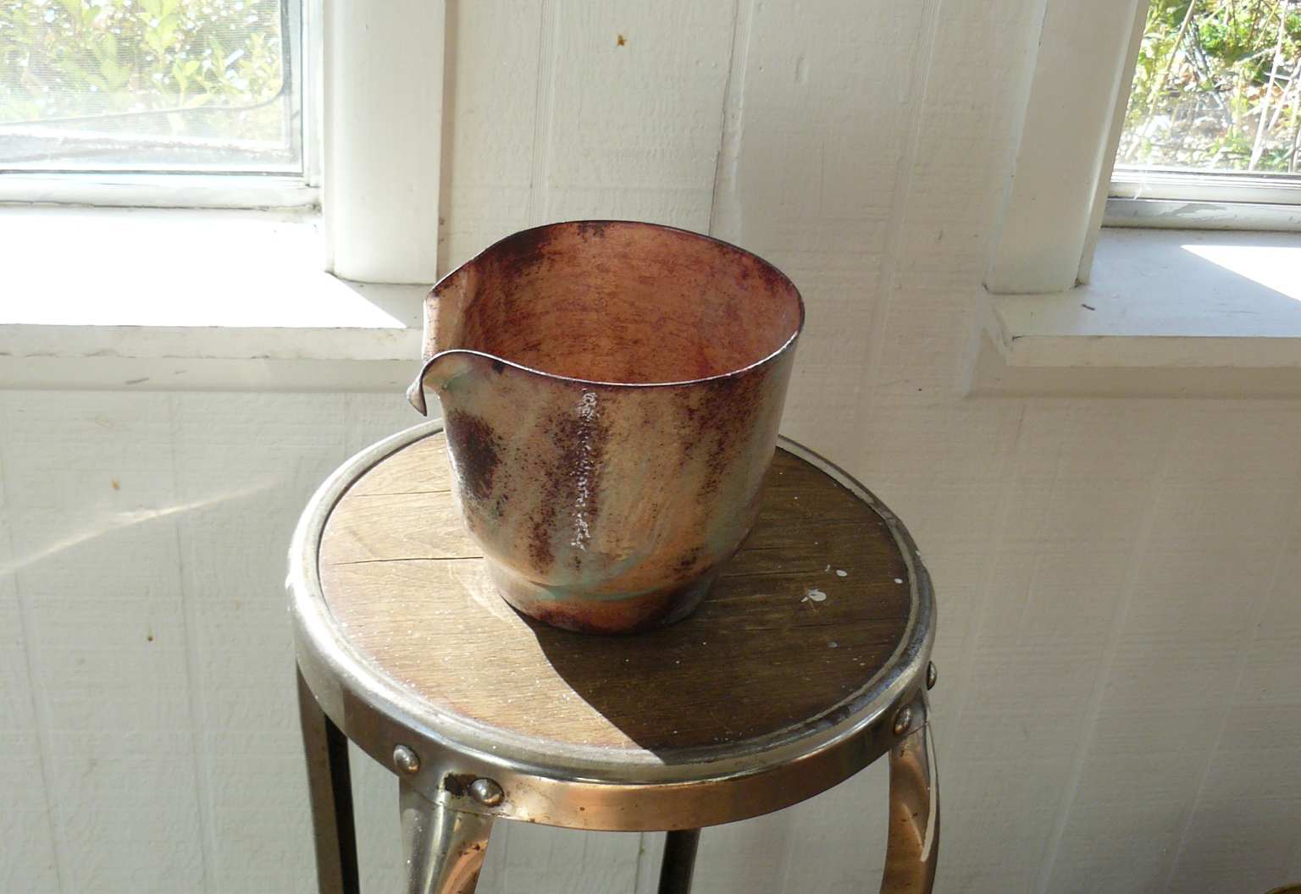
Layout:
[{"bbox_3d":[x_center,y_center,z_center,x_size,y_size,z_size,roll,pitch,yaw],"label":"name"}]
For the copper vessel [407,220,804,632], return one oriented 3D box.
[{"bbox_3d":[-0.027,-0.003,0.807,0.175,0.142,0.152,-7,34,-19],"label":"copper vessel"}]

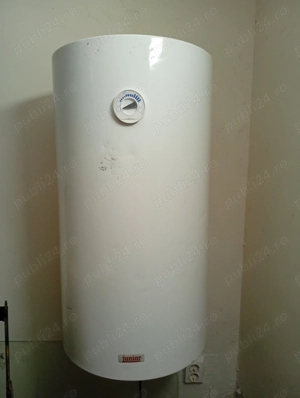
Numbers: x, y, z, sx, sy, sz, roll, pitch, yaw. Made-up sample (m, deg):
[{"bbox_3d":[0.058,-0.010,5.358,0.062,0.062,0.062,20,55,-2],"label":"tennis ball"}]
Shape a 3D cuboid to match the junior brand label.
[{"bbox_3d":[-0.046,0.399,0.775,0.064,0.021,0.004,0,7,0],"label":"junior brand label"}]

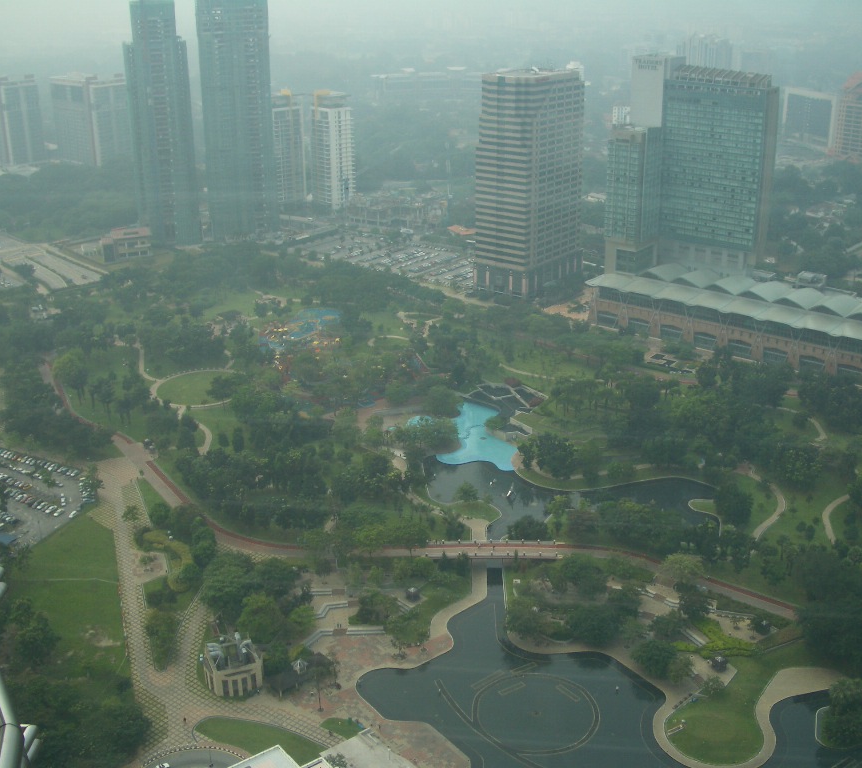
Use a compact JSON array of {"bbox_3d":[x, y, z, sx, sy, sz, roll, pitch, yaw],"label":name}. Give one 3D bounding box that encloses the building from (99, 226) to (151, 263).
[{"bbox_3d":[-203.850,-92.540,689.340,31.000,16.000,16.000,-13,25,-31],"label":"building"}]

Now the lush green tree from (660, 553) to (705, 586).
[{"bbox_3d":[75.180,55.440,309.390,13.400,8.800,13.400,5,22,14],"label":"lush green tree"}]

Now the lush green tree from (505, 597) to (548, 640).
[{"bbox_3d":[26.630,65.530,288.710,11.300,11.000,11.300,2,21,6],"label":"lush green tree"}]

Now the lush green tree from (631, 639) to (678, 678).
[{"bbox_3d":[58.810,72.370,272.470,12.000,10.000,12.000,5,22,13],"label":"lush green tree"}]

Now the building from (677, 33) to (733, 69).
[{"bbox_3d":[446.250,-515.370,1677.130,72.000,90.000,42.000,12,24,28],"label":"building"}]

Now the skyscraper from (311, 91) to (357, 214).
[{"bbox_3d":[-76.000,-179.620,807.360,26.000,93.000,24.000,20,29,41],"label":"skyscraper"}]

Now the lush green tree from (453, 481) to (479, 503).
[{"bbox_3d":[12.390,37.210,361.150,8.800,6.800,8.800,0,21,2],"label":"lush green tree"}]

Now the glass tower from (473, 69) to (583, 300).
[{"bbox_3d":[57.030,-119.050,606.960,38.500,125.000,56.000,15,26,34],"label":"glass tower"}]

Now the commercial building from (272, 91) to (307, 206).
[{"bbox_3d":[-116.430,-185.490,819.130,31.000,89.000,24.000,-20,28,-39],"label":"commercial building"}]

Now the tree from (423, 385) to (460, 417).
[{"bbox_3d":[4.810,7.270,431.420,14.800,11.500,14.800,-1,21,1],"label":"tree"}]

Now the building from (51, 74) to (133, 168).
[{"bbox_3d":[-338.800,-266.590,1041.270,55.000,86.000,53.000,13,25,31],"label":"building"}]

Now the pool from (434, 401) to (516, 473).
[{"bbox_3d":[16.820,20.370,413.000,33.000,1.200,66.000,-1,21,0],"label":"pool"}]

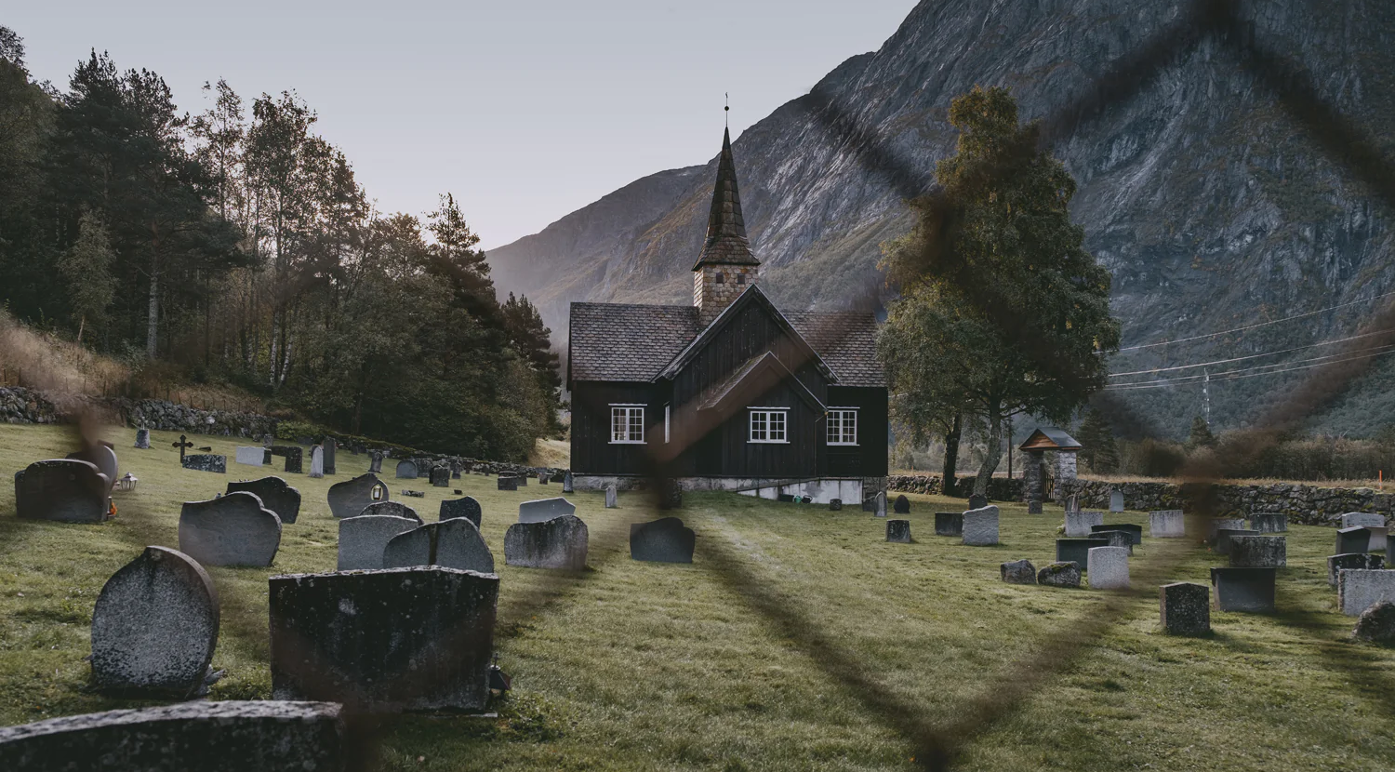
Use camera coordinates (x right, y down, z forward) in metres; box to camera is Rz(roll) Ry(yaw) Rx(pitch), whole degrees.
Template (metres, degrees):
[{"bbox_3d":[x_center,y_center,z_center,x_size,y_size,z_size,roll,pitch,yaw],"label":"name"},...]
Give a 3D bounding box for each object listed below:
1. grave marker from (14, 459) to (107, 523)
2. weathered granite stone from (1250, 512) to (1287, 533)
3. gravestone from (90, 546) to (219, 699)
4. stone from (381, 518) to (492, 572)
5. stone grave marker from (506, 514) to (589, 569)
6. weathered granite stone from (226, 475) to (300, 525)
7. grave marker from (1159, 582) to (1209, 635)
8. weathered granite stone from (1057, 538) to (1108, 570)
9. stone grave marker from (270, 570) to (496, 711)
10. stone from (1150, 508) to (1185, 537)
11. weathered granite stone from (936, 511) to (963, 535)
[{"bbox_3d":[-6.881,1.131,12.177,0.900,0.670,0.155,1,-3,-5],"label":"grave marker"},{"bbox_3d":[14.231,3.408,28.090,0.896,0.503,0.180,0,-4,0],"label":"weathered granite stone"},{"bbox_3d":[-2.697,1.165,5.600,0.536,0.711,0.130,1,-3,-11],"label":"gravestone"},{"bbox_3d":[-2.695,1.682,11.780,1.135,0.619,0.160,0,-4,0],"label":"stone"},{"bbox_3d":[-1.787,1.858,13.400,0.968,0.632,0.200,0,-4,0],"label":"stone grave marker"},{"bbox_3d":[-5.804,1.539,15.067,0.950,0.610,0.135,1,-3,-5],"label":"weathered granite stone"},{"bbox_3d":[5.842,2.666,13.475,0.540,0.610,0.150,1,-3,-5],"label":"grave marker"},{"bbox_3d":[7.038,3.092,20.570,0.900,0.570,0.140,1,-3,-5],"label":"weathered granite stone"},{"bbox_3d":[-1.574,1.279,5.687,1.110,0.720,0.175,1,-3,-7],"label":"stone grave marker"},{"bbox_3d":[11.719,3.440,28.070,0.880,0.680,0.140,1,-3,-5],"label":"stone"},{"bbox_3d":[4.890,2.637,21.500,0.688,0.422,0.150,1,-3,-11],"label":"weathered granite stone"}]

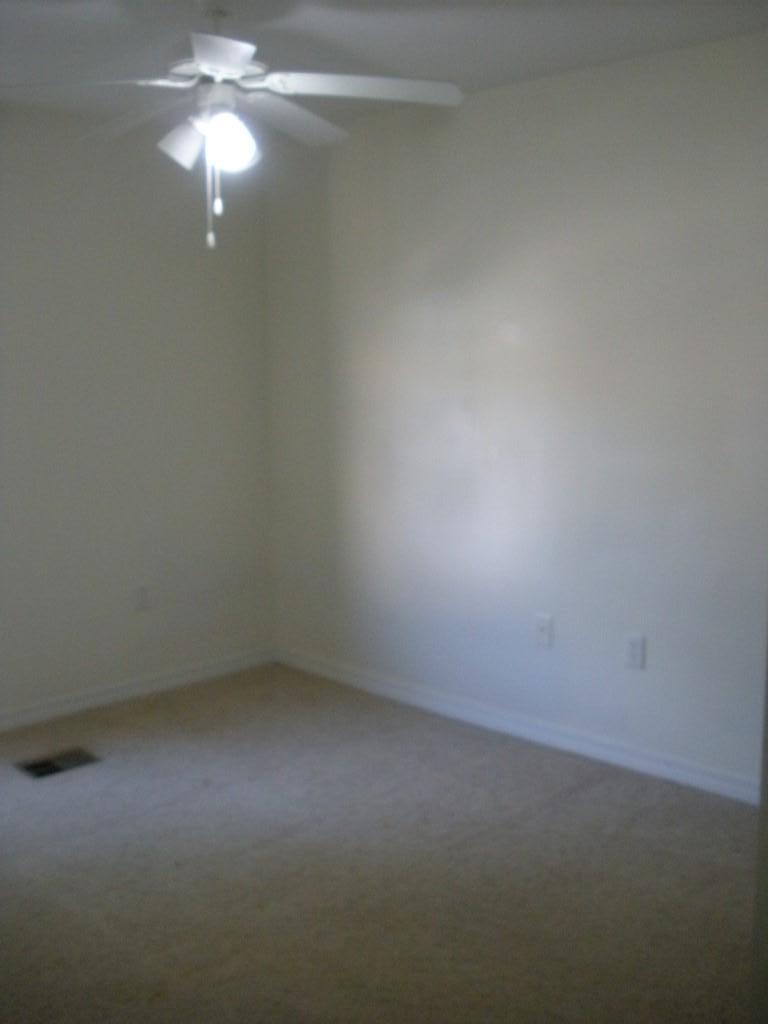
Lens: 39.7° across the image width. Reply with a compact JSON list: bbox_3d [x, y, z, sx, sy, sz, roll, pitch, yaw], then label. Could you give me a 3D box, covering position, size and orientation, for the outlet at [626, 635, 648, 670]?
[{"bbox_3d":[0.874,0.489,3.693,0.074,0.118,0.012,7,11,44],"label":"outlet"}]

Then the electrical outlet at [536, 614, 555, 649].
[{"bbox_3d":[0.600,0.446,3.955,0.074,0.118,0.012,7,11,44],"label":"electrical outlet"}]

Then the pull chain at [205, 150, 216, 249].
[{"bbox_3d":[-0.481,-0.866,2.950,0.022,0.271,0.022,-1,8,-8],"label":"pull chain"}]

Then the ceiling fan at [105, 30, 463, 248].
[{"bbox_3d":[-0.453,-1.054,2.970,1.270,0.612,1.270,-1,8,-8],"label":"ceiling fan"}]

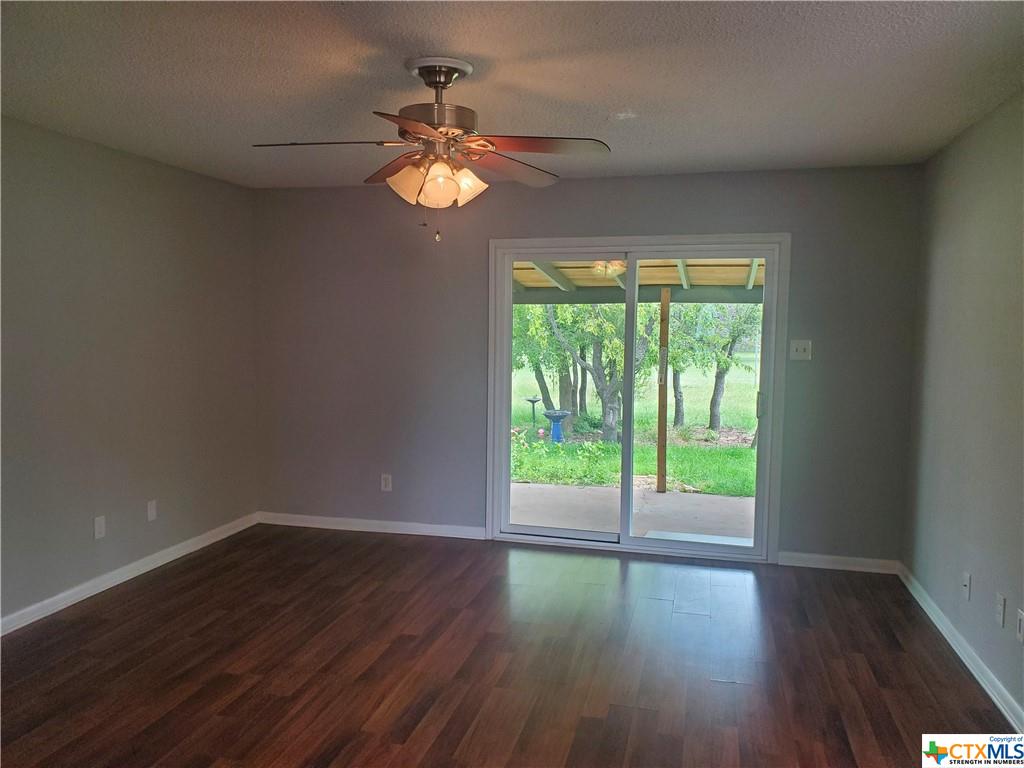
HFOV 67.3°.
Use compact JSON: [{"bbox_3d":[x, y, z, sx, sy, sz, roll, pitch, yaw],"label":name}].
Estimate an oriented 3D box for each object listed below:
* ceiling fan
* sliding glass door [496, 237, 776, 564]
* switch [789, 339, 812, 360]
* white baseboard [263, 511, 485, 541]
[{"bbox_3d":[-0.270,-0.895,2.816,1.290,0.518,1.270,2,5,14],"label":"ceiling fan"},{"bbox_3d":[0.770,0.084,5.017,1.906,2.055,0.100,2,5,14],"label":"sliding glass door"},{"bbox_3d":[1.769,-0.205,4.703,0.117,0.117,0.015,2,5,14],"label":"switch"},{"bbox_3d":[-1.033,1.010,5.512,1.775,0.090,0.015,2,5,14],"label":"white baseboard"}]

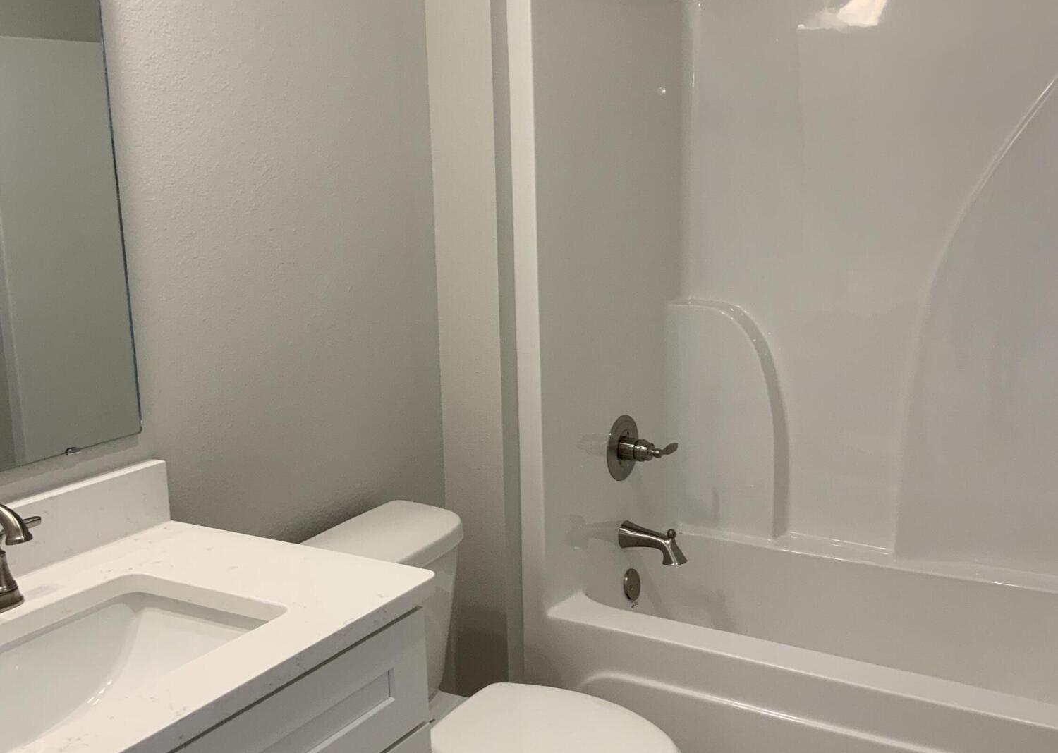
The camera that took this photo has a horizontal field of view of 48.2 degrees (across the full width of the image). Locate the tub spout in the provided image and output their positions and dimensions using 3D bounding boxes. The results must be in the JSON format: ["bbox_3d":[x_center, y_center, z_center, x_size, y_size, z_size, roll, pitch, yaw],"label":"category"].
[{"bbox_3d":[0.307,0.411,2.892,0.170,0.089,0.062,5,13,31],"label":"tub spout"}]

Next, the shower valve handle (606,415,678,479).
[{"bbox_3d":[0.287,0.179,2.865,0.127,0.164,0.164,5,13,31],"label":"shower valve handle"}]

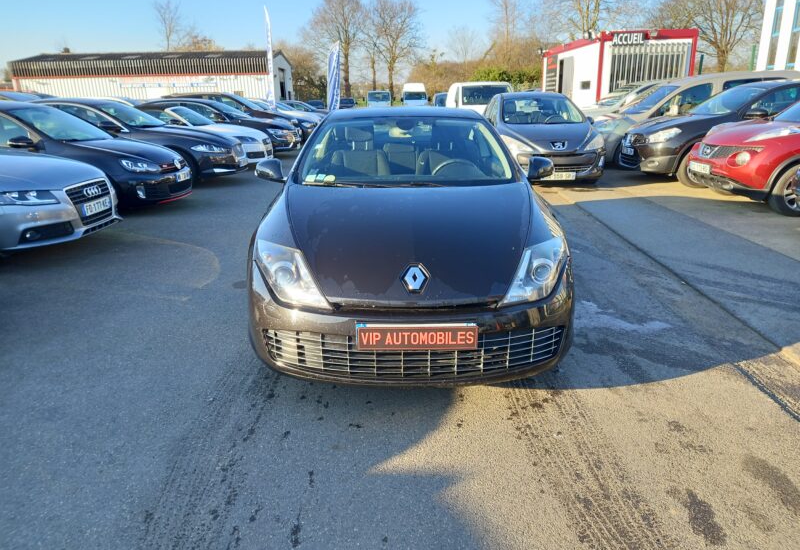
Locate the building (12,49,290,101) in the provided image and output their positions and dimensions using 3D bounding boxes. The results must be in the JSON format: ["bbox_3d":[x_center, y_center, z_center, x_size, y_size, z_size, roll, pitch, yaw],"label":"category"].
[{"bbox_3d":[-20.508,-16.918,51.522,21.500,5.300,11.000,-1,18,0],"label":"building"}]

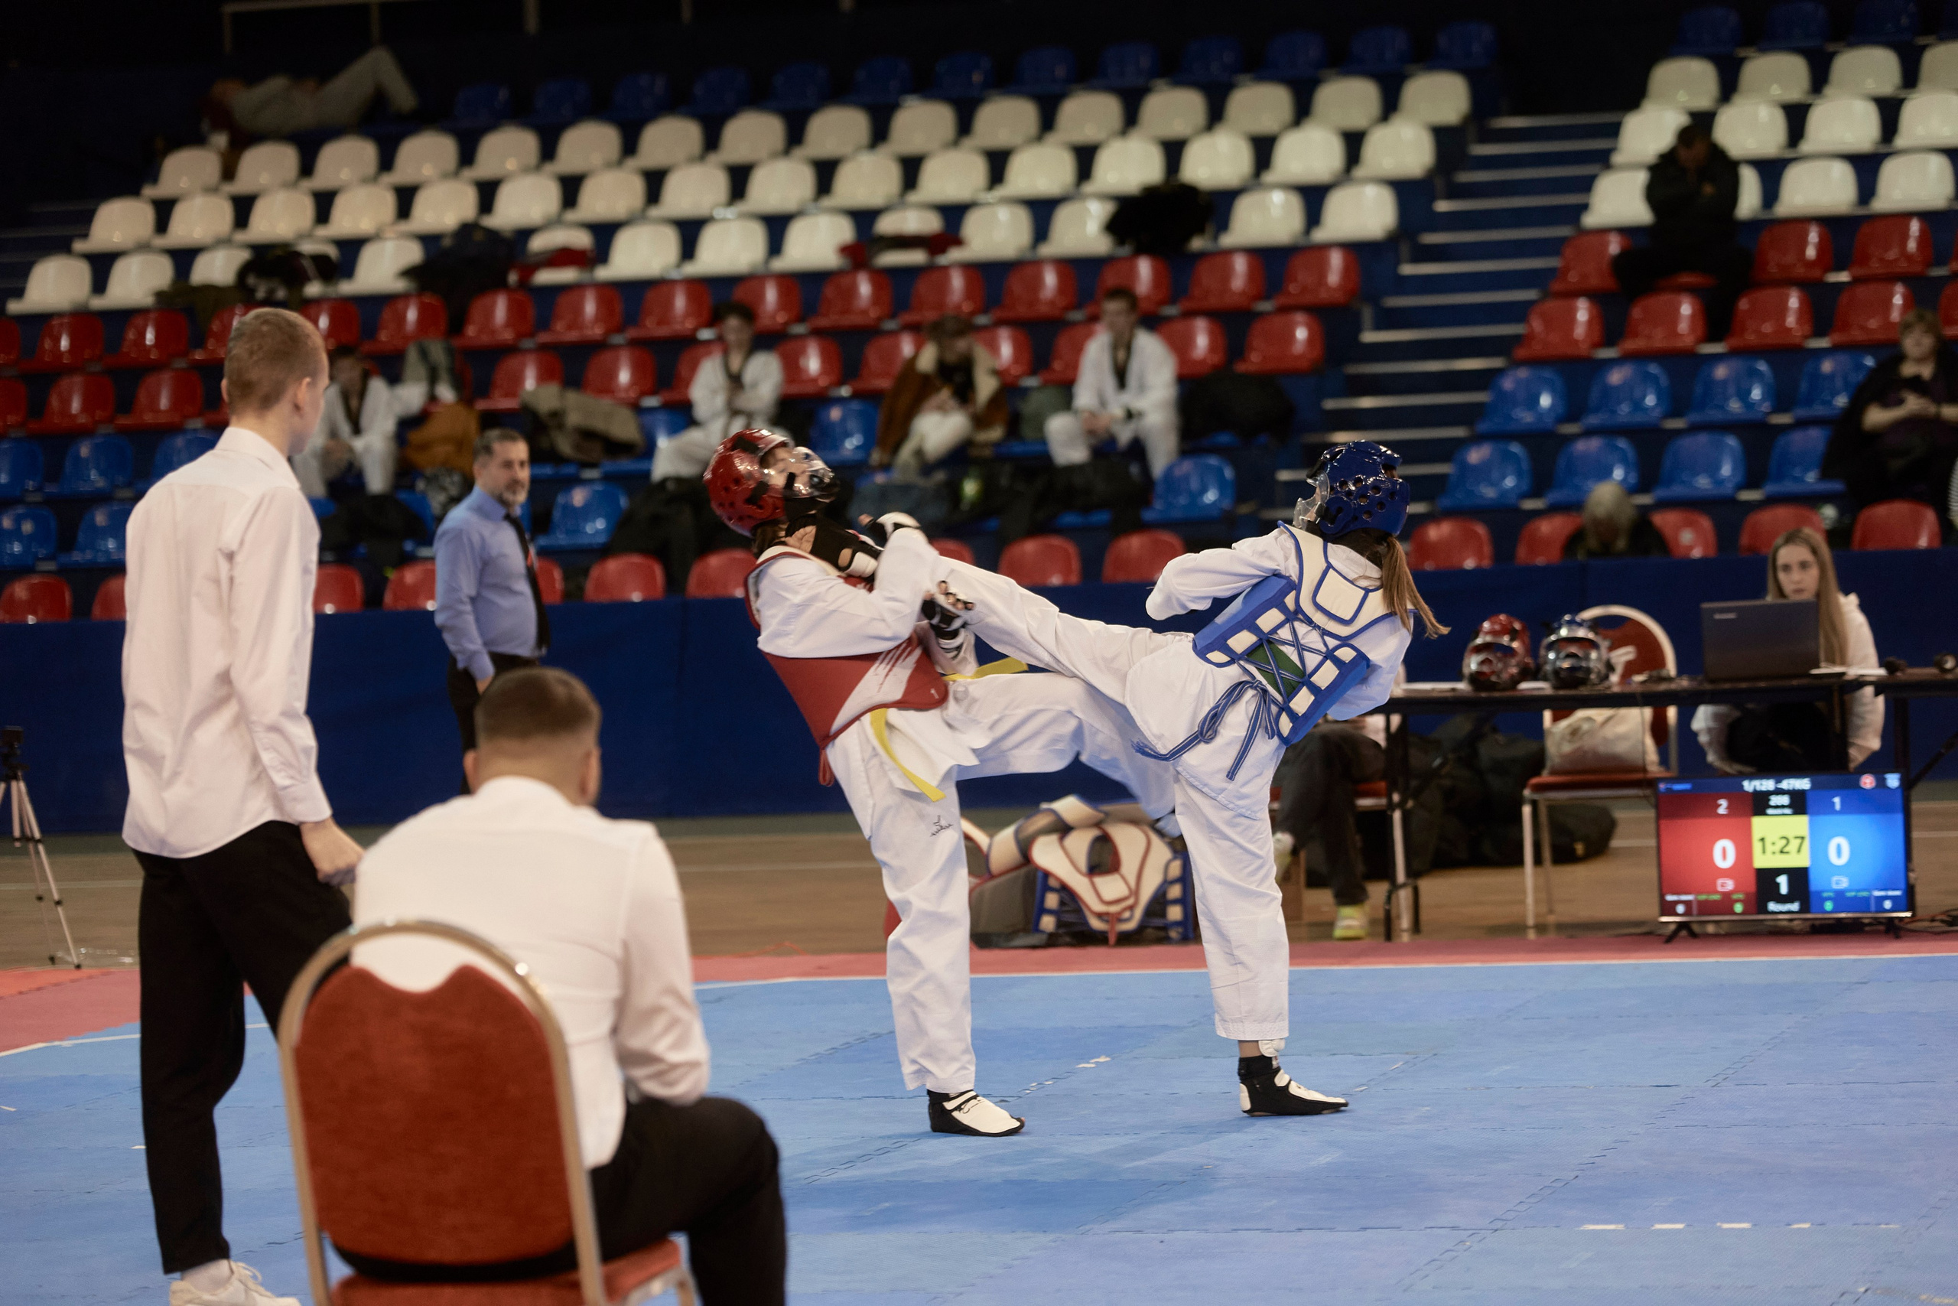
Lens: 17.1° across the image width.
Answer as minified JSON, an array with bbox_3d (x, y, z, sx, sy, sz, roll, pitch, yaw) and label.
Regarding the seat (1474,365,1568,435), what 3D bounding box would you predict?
[{"bbox_3d":[2.424,-1.127,29.172,0.400,0.295,0.380,-2,2,18],"label":"seat"}]

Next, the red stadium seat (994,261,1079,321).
[{"bbox_3d":[0.296,-1.906,34.498,0.390,0.320,0.372,-2,2,16],"label":"red stadium seat"}]

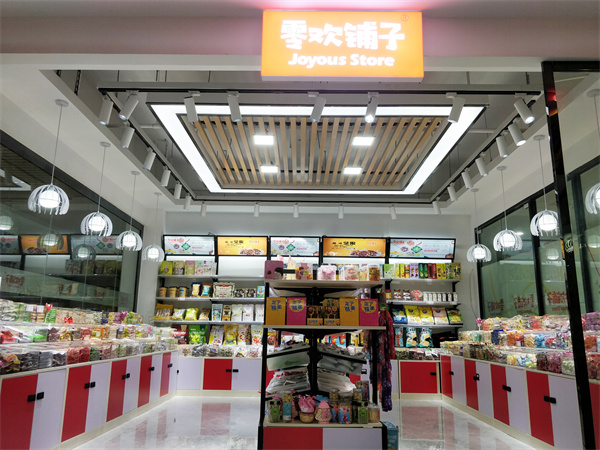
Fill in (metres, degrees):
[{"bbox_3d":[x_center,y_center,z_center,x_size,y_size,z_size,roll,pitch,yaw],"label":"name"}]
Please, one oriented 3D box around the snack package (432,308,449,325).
[{"bbox_3d":[2.436,1.605,7.234,0.235,0.308,0.085,1,-35,1],"label":"snack package"}]

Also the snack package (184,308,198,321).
[{"bbox_3d":[-1.874,1.559,7.232,0.234,0.230,0.100,1,-28,1],"label":"snack package"}]

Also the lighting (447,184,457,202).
[{"bbox_3d":[2.231,-0.461,6.085,0.100,0.250,0.110,-8,-14,-1],"label":"lighting"}]

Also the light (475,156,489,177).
[{"bbox_3d":[2.099,-0.681,4.803,0.100,0.210,0.100,-11,-11,-2],"label":"light"}]

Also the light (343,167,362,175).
[{"bbox_3d":[0.747,-0.776,5.890,0.235,0.040,0.235,1,-14,1],"label":"light"}]

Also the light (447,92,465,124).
[{"bbox_3d":[1.350,-0.998,3.593,0.105,0.220,0.105,17,0,-28],"label":"light"}]

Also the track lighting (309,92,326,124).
[{"bbox_3d":[0.177,-1.075,3.831,0.100,0.254,0.092,13,-10,20],"label":"track lighting"}]

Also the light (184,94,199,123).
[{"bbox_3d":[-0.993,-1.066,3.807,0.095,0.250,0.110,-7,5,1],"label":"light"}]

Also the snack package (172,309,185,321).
[{"bbox_3d":[-1.981,1.469,6.797,0.204,0.195,0.070,1,-29,1],"label":"snack package"}]

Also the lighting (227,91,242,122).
[{"bbox_3d":[-0.600,-1.090,3.837,0.130,0.275,0.110,13,-18,-39],"label":"lighting"}]

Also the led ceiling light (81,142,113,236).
[{"bbox_3d":[-2.341,-0.428,4.854,0.366,1.129,0.366,1,-14,1],"label":"led ceiling light"}]

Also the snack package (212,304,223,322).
[{"bbox_3d":[-1.362,1.450,6.866,0.165,0.270,0.080,1,-17,1],"label":"snack package"}]

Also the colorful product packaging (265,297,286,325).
[{"bbox_3d":[-0.197,0.722,3.460,0.160,0.225,0.100,1,-14,1],"label":"colorful product packaging"}]

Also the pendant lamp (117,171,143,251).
[{"bbox_3d":[-2.216,-0.187,5.490,0.355,1.049,0.355,1,-14,1],"label":"pendant lamp"}]

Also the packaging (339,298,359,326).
[{"bbox_3d":[0.346,0.614,2.941,0.132,0.196,0.095,1,-14,1],"label":"packaging"}]

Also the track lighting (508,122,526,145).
[{"bbox_3d":[2.219,-0.931,4.252,0.092,0.234,0.092,-23,-23,26],"label":"track lighting"}]

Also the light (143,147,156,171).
[{"bbox_3d":[-1.833,-0.809,5.076,0.145,0.277,0.110,-2,-14,11],"label":"light"}]

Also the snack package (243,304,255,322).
[{"bbox_3d":[-0.887,1.535,7.254,0.184,0.282,0.085,1,-14,1],"label":"snack package"}]

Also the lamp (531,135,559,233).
[{"bbox_3d":[2.507,-0.407,4.263,0.355,1.055,0.355,1,-14,1],"label":"lamp"}]

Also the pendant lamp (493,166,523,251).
[{"bbox_3d":[2.600,-0.203,5.237,0.315,1.078,0.315,1,-14,1],"label":"pendant lamp"}]

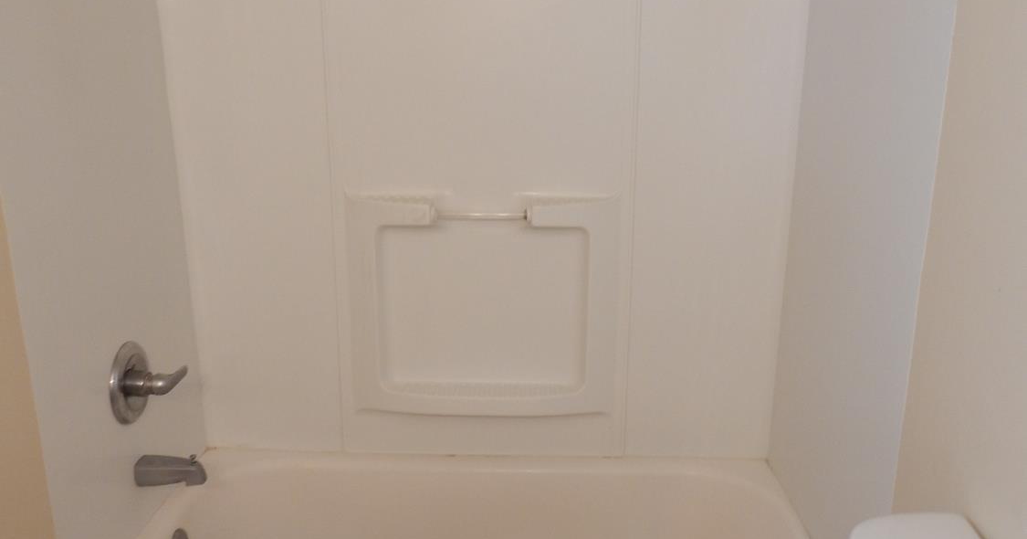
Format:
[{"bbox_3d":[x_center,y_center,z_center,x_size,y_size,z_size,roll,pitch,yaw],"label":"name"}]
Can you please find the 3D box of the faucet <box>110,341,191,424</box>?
[{"bbox_3d":[-0.794,0.251,1.936,0.120,0.169,0.167,1,16,2],"label":"faucet"}]

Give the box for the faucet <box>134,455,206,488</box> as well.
[{"bbox_3d":[-0.779,0.460,1.988,0.152,0.069,0.056,1,16,2],"label":"faucet"}]

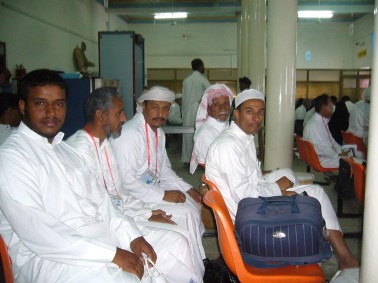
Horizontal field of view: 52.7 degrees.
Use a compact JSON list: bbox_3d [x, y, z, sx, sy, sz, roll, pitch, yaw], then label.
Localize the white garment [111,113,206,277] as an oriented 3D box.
[{"bbox_3d":[-0.190,0.321,2.390,0.660,1.000,0.500,4,8,28],"label":"white garment"}]

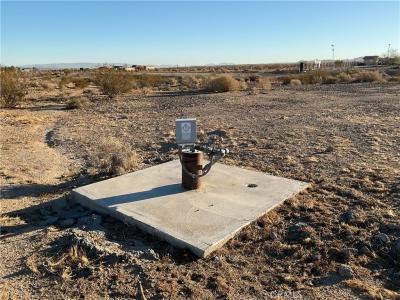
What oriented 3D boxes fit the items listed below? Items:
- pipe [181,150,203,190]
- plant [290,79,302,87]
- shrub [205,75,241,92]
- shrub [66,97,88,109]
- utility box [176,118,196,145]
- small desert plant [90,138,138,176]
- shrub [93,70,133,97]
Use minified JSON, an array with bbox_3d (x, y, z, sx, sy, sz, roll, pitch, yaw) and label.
[{"bbox_3d":[-0.087,0.221,3.736,0.212,0.404,0.212,0,14,0],"label":"pipe"},{"bbox_3d":[6.835,-4.756,23.740,0.830,0.475,0.747,0,14,0],"label":"plant"},{"bbox_3d":[1.254,-3.707,18.728,2.008,0.890,1.807,0,14,0],"label":"shrub"},{"bbox_3d":[-4.252,-1.653,11.641,0.728,0.372,0.655,0,14,0],"label":"shrub"},{"bbox_3d":[-0.142,-0.199,3.630,0.209,0.257,0.120,1,14,3],"label":"utility box"},{"bbox_3d":[-1.159,0.081,4.561,0.636,0.472,0.573,0,14,0],"label":"small desert plant"},{"bbox_3d":[-4.148,-3.252,16.298,1.899,1.196,1.709,0,14,0],"label":"shrub"}]

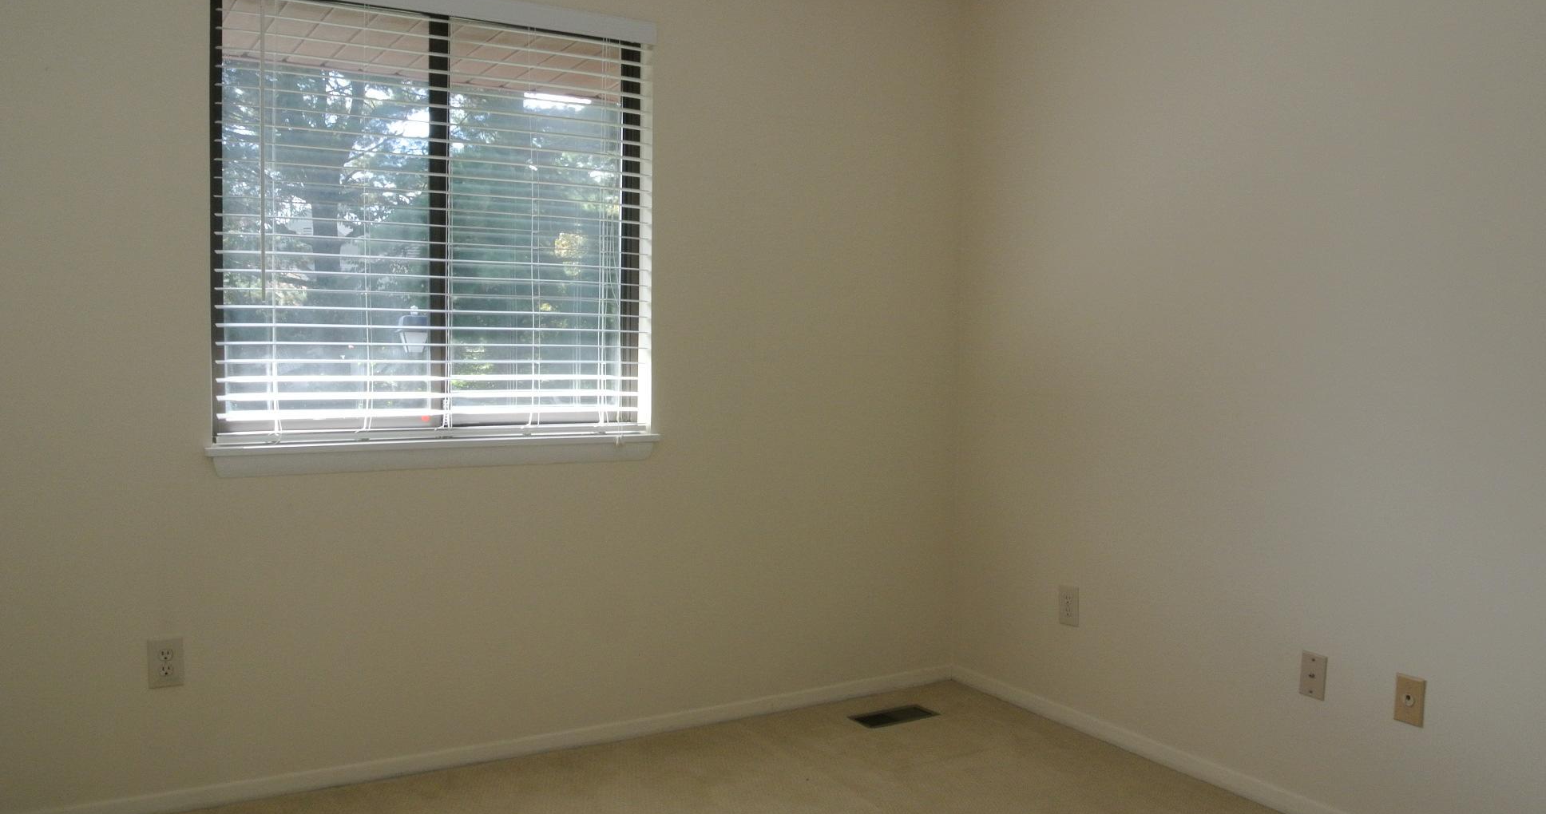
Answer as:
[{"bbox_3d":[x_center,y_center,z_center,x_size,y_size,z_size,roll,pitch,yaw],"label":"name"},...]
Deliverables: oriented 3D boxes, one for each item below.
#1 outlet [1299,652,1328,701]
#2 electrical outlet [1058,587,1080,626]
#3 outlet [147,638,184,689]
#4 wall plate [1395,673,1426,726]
[{"bbox_3d":[1.365,0.678,2.932,0.007,0.114,0.070,-1,3,-30],"label":"outlet"},{"bbox_3d":[0.935,0.629,3.666,0.007,0.120,0.077,-1,3,-30],"label":"electrical outlet"},{"bbox_3d":[-1.507,0.636,2.882,0.076,0.119,0.007,-1,3,-30],"label":"outlet"},{"bbox_3d":[1.491,0.687,2.717,0.008,0.114,0.070,-1,3,-30],"label":"wall plate"}]

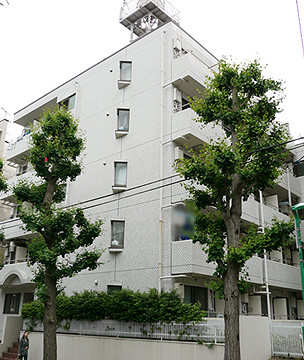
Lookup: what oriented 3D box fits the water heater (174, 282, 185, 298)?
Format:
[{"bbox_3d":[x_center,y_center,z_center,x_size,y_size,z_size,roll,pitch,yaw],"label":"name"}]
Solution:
[{"bbox_3d":[1.063,4.212,14.679,0.220,0.570,0.340,-16,-26,39],"label":"water heater"}]

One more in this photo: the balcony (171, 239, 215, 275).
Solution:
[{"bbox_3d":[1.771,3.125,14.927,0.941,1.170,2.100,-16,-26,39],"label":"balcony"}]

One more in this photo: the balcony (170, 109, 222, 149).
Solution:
[{"bbox_3d":[2.031,-1.963,16.913,0.941,1.180,2.500,-16,-26,39],"label":"balcony"}]

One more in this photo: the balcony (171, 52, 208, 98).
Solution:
[{"bbox_3d":[1.962,-4.595,17.699,0.941,1.160,2.100,-16,-26,39],"label":"balcony"}]

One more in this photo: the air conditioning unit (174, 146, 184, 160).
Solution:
[{"bbox_3d":[1.147,-1.041,16.139,0.210,0.580,0.340,-16,-26,39],"label":"air conditioning unit"}]

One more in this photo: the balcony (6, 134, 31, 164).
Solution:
[{"bbox_3d":[-8.132,-2.031,25.461,3.200,1.110,0.950,-16,-26,39],"label":"balcony"}]

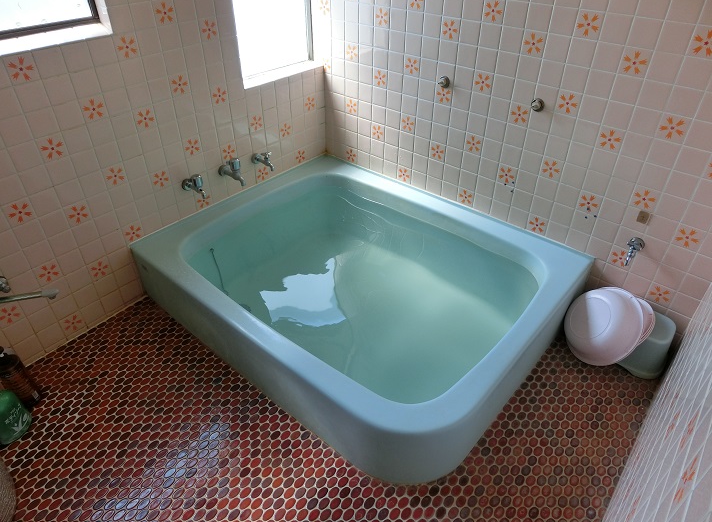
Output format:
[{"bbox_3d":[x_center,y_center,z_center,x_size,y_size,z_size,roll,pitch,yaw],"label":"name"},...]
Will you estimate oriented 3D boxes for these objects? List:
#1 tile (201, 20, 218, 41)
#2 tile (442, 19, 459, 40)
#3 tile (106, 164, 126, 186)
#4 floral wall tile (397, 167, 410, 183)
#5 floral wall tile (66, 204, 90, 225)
[{"bbox_3d":[-0.654,-1.028,2.192,0.010,0.094,0.094,28,45,31],"label":"tile"},{"bbox_3d":[0.421,-1.035,2.203,0.094,0.094,0.010,28,45,31],"label":"tile"},{"bbox_3d":[-0.833,-0.295,1.708,0.009,0.072,0.072,27,45,31],"label":"tile"},{"bbox_3d":[0.220,-0.392,2.225,0.072,0.072,0.009,28,45,32],"label":"floral wall tile"},{"bbox_3d":[-0.935,-0.160,1.661,0.009,0.072,0.072,27,45,31],"label":"floral wall tile"}]

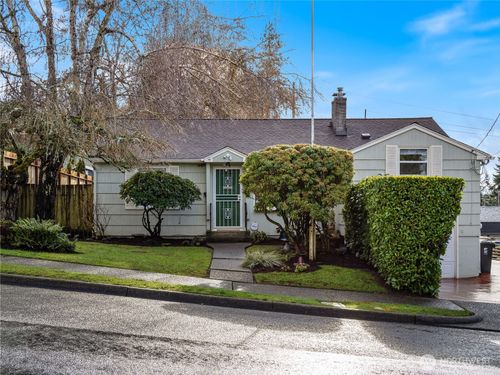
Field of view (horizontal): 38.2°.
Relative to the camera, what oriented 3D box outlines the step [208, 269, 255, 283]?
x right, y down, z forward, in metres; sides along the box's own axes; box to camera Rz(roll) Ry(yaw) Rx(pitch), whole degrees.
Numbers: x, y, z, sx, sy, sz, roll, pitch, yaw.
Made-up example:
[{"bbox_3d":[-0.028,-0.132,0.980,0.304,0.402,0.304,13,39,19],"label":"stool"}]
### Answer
[{"bbox_3d":[-0.470,2.230,18.200,1.100,0.250,0.600,0,0,0],"label":"step"}]

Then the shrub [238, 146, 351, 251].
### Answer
[{"bbox_3d":[1.340,0.330,20.800,3.200,3.100,2.900,0,0,0],"label":"shrub"}]

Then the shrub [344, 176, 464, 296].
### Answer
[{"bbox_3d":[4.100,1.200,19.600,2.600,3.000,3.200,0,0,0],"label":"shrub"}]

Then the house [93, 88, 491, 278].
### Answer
[{"bbox_3d":[1.150,-0.250,26.900,13.000,6.400,8.200,0,0,0],"label":"house"}]

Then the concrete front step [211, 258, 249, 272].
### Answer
[{"bbox_3d":[-0.530,2.130,19.200,1.020,0.170,1.400,0,0,0],"label":"concrete front step"}]

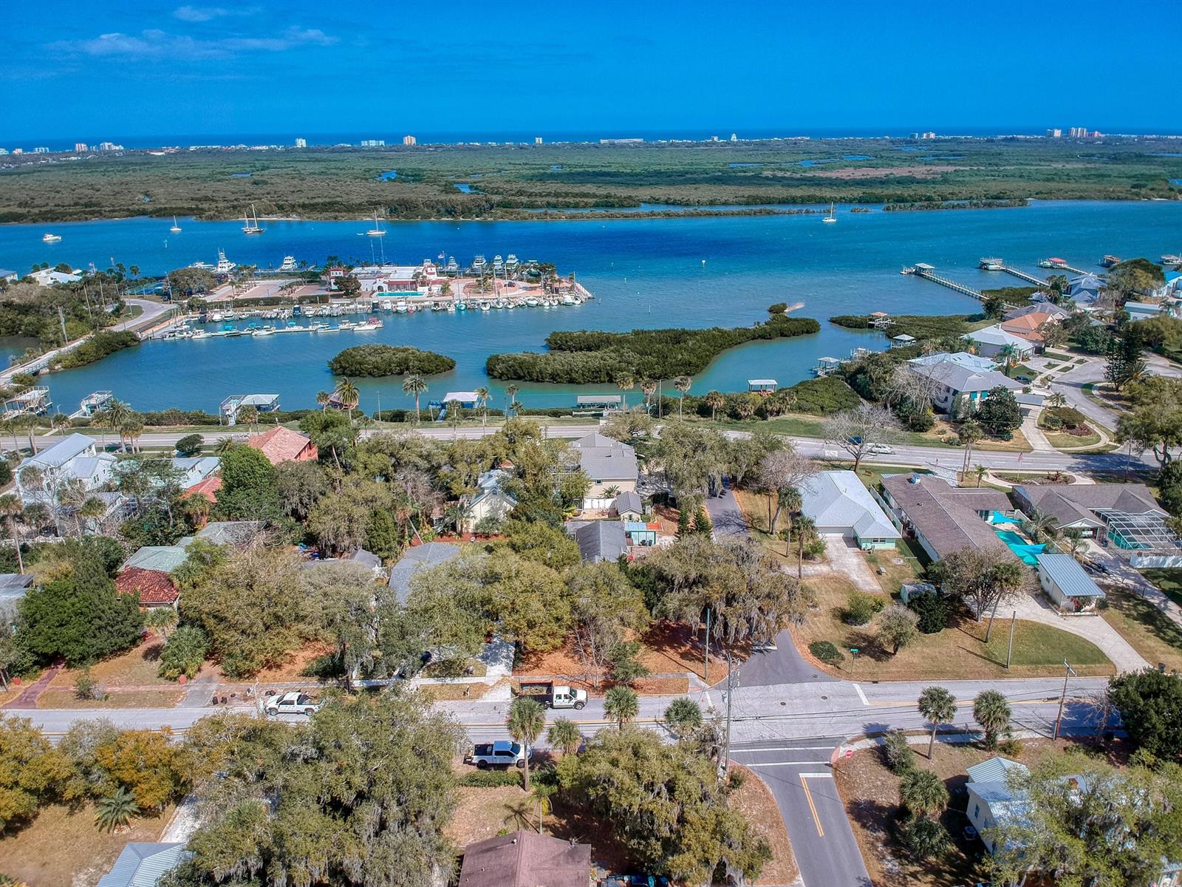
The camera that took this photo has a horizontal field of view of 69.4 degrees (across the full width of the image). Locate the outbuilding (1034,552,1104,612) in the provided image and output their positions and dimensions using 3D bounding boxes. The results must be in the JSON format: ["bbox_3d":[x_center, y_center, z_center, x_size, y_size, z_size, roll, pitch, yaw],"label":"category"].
[{"bbox_3d":[64.918,18.811,116.442,5.000,2.900,11.400,2,20,8],"label":"outbuilding"}]

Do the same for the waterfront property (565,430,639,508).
[{"bbox_3d":[1.829,4.398,150.590,12.398,7.934,15.175,-1,20,0],"label":"waterfront property"}]

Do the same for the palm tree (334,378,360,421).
[{"bbox_3d":[-52.839,-8.908,185.435,5.700,11.000,5.700,-1,20,0],"label":"palm tree"}]

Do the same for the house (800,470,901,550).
[{"bbox_3d":[40.244,9.484,139.743,12.770,4.950,26.160,0,20,1],"label":"house"}]

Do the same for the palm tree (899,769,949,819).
[{"bbox_3d":[28.973,32.139,74.895,4.300,7.300,4.300,-1,20,0],"label":"palm tree"}]

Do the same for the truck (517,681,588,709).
[{"bbox_3d":[-4.133,28.055,95.344,7.439,2.132,2.331,0,20,0],"label":"truck"}]

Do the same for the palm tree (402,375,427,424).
[{"bbox_3d":[-38.344,-9.814,187.396,5.500,11.100,5.500,-1,20,0],"label":"palm tree"}]

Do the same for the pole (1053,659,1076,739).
[{"bbox_3d":[48.221,26.483,87.550,0.446,9.521,2.182,-1,20,0],"label":"pole"}]

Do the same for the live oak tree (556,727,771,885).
[{"bbox_3d":[5.622,30.893,73.485,17.400,11.000,15.000,-1,20,0],"label":"live oak tree"}]

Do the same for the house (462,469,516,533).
[{"bbox_3d":[-16.004,9.088,138.758,8.400,8.000,9.000,-2,20,-3],"label":"house"}]

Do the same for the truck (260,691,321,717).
[{"bbox_3d":[-32.600,28.538,93.920,6.050,1.880,2.000,-1,20,0],"label":"truck"}]

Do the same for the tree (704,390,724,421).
[{"bbox_3d":[26.603,-7.788,186.889,4.463,7.042,4.463,-1,20,0],"label":"tree"}]

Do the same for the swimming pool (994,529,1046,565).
[{"bbox_3d":[64.531,15.982,129.944,4.761,0.992,10.216,0,20,3],"label":"swimming pool"}]

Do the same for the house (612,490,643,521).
[{"bbox_3d":[6.185,10.680,140.268,4.100,3.400,6.900,-1,20,-2],"label":"house"}]

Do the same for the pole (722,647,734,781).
[{"bbox_3d":[13.058,26.352,82.293,0.496,14.084,1.984,-1,20,0],"label":"pole"}]

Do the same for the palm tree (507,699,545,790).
[{"bbox_3d":[-5.921,28.794,81.082,3.450,10.630,3.450,-1,20,0],"label":"palm tree"}]

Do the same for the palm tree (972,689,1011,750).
[{"bbox_3d":[40.425,28.183,86.436,3.810,7.060,3.810,-1,20,0],"label":"palm tree"}]

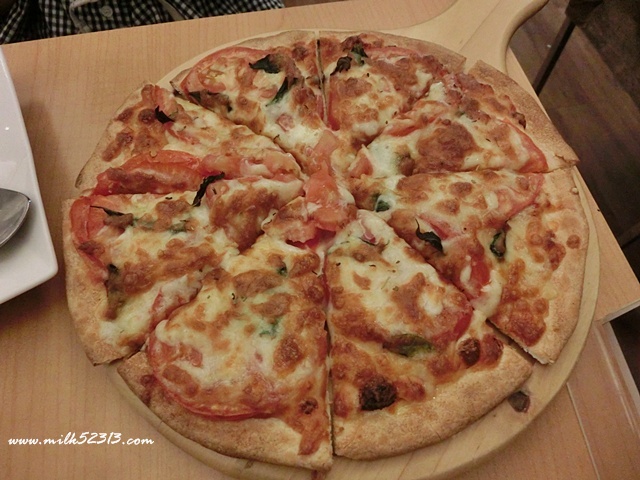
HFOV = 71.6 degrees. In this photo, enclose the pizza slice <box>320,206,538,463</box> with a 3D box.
[{"bbox_3d":[0.035,0.036,0.234,0.105,0.022,0.137,-19,59,-9],"label":"pizza slice"}]

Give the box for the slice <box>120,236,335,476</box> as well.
[{"bbox_3d":[-0.026,0.038,0.235,0.115,0.022,0.139,18,61,14],"label":"slice"}]

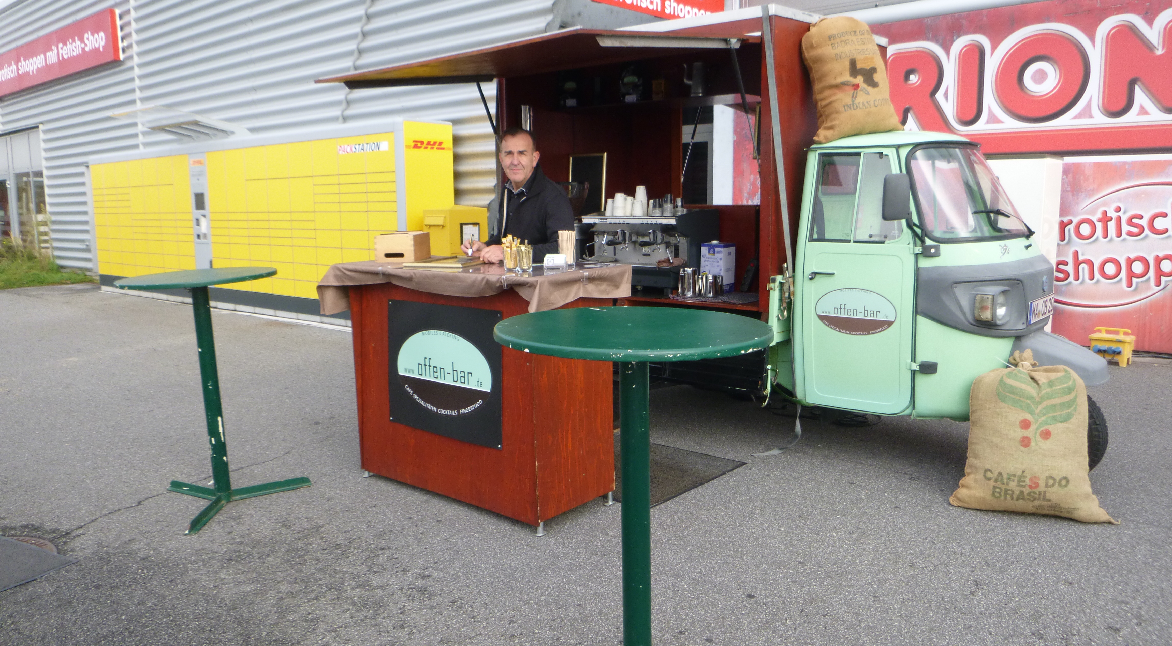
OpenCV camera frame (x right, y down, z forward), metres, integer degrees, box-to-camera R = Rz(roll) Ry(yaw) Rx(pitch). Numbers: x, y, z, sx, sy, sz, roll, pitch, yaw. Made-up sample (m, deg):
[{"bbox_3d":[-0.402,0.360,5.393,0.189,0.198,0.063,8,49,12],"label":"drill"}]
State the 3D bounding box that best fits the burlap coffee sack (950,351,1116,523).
[{"bbox_3d":[2.021,0.482,3.848,0.630,0.700,0.310,3,9,24],"label":"burlap coffee sack"}]

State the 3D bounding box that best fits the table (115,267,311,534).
[{"bbox_3d":[-1.823,0.328,4.045,0.730,1.110,0.730,-1,8,0],"label":"table"}]

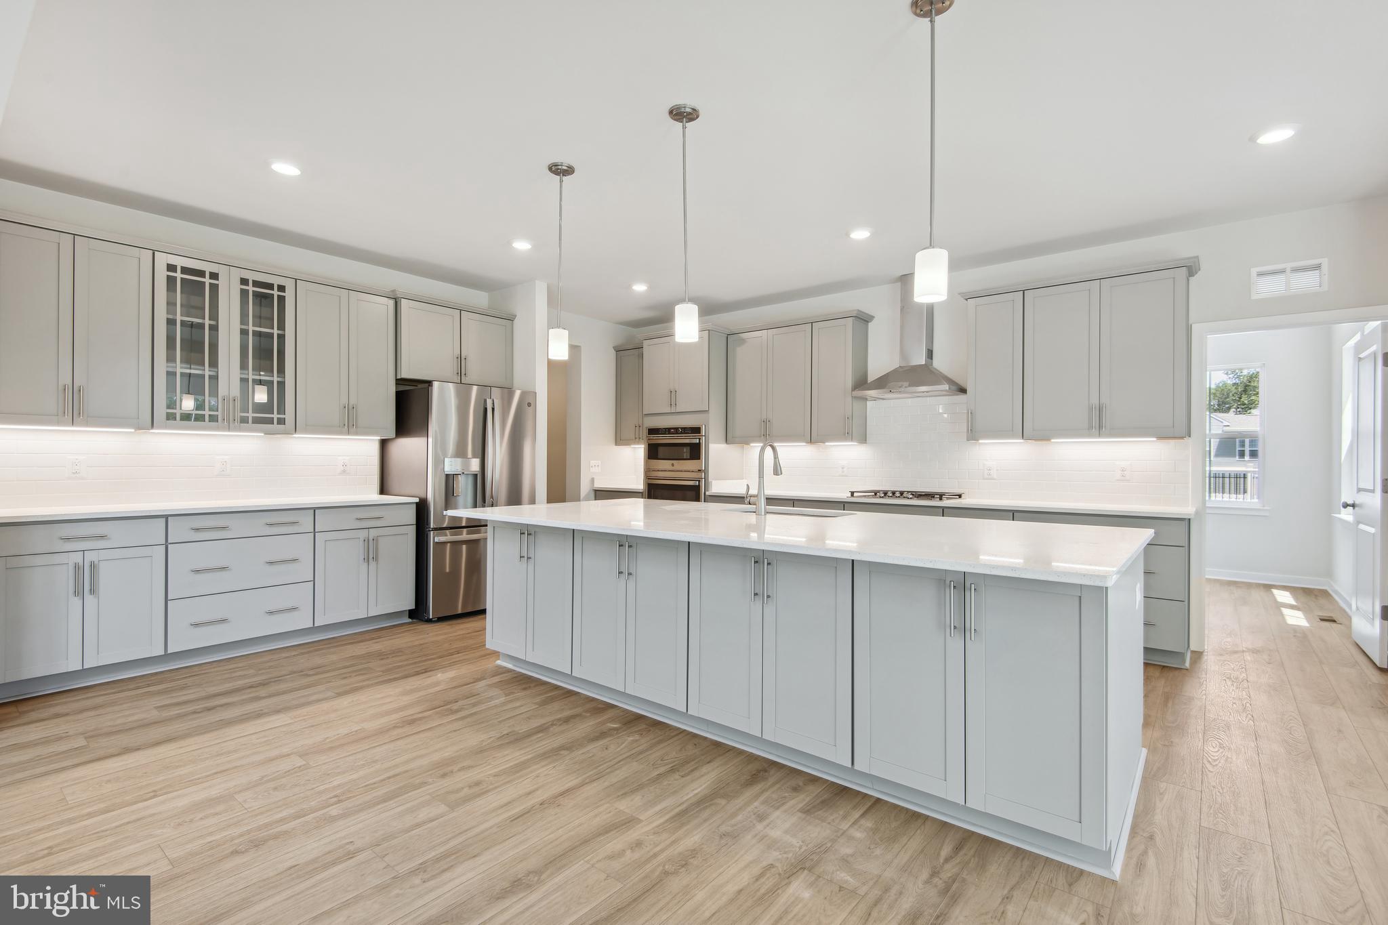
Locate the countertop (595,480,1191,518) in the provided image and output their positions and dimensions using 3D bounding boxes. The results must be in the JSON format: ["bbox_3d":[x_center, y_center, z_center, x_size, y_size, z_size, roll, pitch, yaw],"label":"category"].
[{"bbox_3d":[1.080,0.306,5.371,5.085,0.045,0.645,0,0,38],"label":"countertop"}]

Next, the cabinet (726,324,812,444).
[{"bbox_3d":[0.772,-0.700,5.826,0.900,1.065,0.320,0,0,38],"label":"cabinet"}]

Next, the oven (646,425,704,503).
[{"bbox_3d":[-0.035,0.164,6.209,0.755,1.075,0.600,0,0,38],"label":"oven"}]

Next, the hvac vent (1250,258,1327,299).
[{"bbox_3d":[3.643,-1.124,3.777,0.342,0.189,0.025,0,0,38],"label":"hvac vent"}]

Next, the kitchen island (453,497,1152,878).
[{"bbox_3d":[0.281,0.747,3.311,3.390,0.905,1.490,0,0,38],"label":"kitchen island"}]

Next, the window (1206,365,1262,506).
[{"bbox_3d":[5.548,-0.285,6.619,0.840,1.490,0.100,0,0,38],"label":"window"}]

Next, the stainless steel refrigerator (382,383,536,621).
[{"bbox_3d":[-1.913,0.309,5.123,0.790,1.785,0.915,0,0,40],"label":"stainless steel refrigerator"}]

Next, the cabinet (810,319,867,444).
[{"bbox_3d":[1.278,-0.697,5.430,0.385,1.065,0.320,0,0,38],"label":"cabinet"}]

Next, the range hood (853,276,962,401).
[{"bbox_3d":[1.726,-1.027,4.968,0.765,0.990,0.500,0,0,38],"label":"range hood"}]

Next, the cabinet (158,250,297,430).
[{"bbox_3d":[-3.107,-0.724,4.067,0.327,1.065,0.752,0,0,40],"label":"cabinet"}]

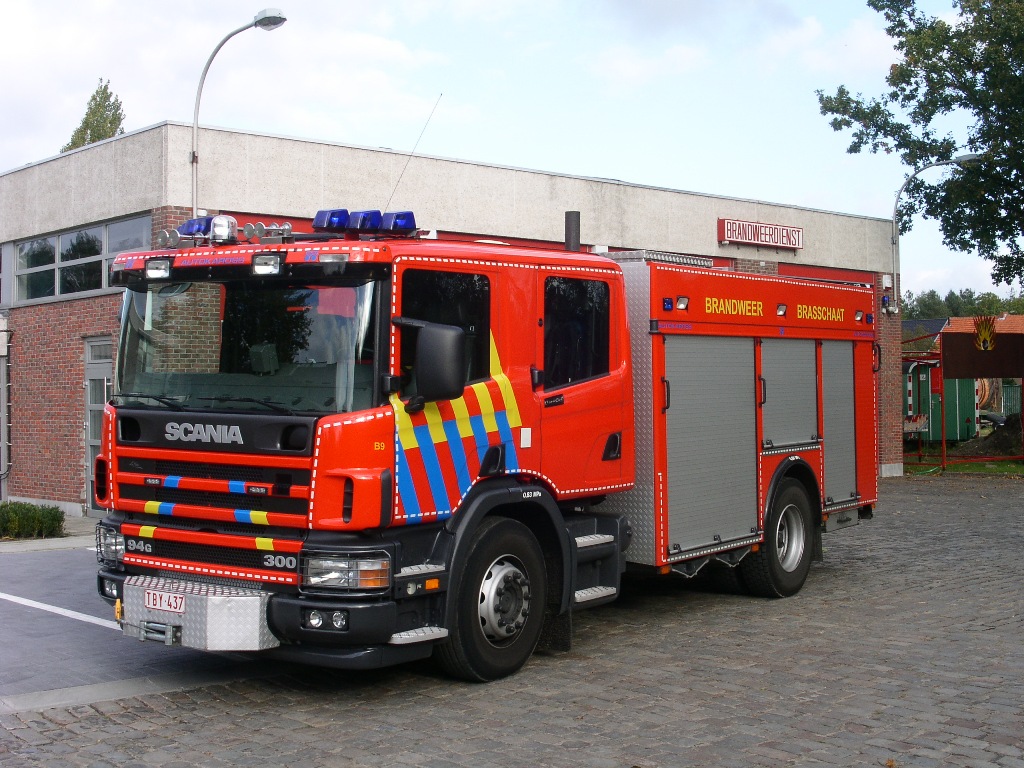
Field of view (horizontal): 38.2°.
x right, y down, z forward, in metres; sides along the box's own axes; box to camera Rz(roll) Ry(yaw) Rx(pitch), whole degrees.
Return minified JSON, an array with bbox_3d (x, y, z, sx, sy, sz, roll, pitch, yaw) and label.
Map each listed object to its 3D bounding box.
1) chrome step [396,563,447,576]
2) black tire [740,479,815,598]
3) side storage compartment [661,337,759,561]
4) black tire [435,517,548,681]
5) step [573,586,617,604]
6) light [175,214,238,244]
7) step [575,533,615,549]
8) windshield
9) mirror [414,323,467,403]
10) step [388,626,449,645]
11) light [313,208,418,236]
[{"bbox_3d":[-0.598,1.116,8.864,0.140,0.035,0.460,1,1,35],"label":"chrome step"},{"bbox_3d":[2.321,1.348,12.972,0.305,1.034,1.034,-1,0,35],"label":"black tire"},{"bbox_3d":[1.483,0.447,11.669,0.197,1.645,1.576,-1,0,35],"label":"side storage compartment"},{"bbox_3d":[-0.154,1.379,9.448,0.295,1.034,1.034,-1,0,35],"label":"black tire"},{"bbox_3d":[0.532,1.485,10.463,0.150,0.045,0.550,1,1,35],"label":"step"},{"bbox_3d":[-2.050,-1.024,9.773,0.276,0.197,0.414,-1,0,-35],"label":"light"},{"bbox_3d":[0.521,1.074,10.271,0.133,0.049,0.502,-1,0,35],"label":"step"},{"bbox_3d":[-1.762,-0.215,9.056,2.187,0.798,0.276,-1,-8,35],"label":"windshield"},{"bbox_3d":[-0.417,-0.117,8.436,0.256,0.458,0.158,-1,0,35],"label":"mirror"},{"bbox_3d":[-0.589,1.507,8.861,0.160,0.045,0.480,1,1,35],"label":"step"},{"bbox_3d":[-0.904,-0.992,9.017,0.610,0.145,0.230,0,1,-14],"label":"light"}]

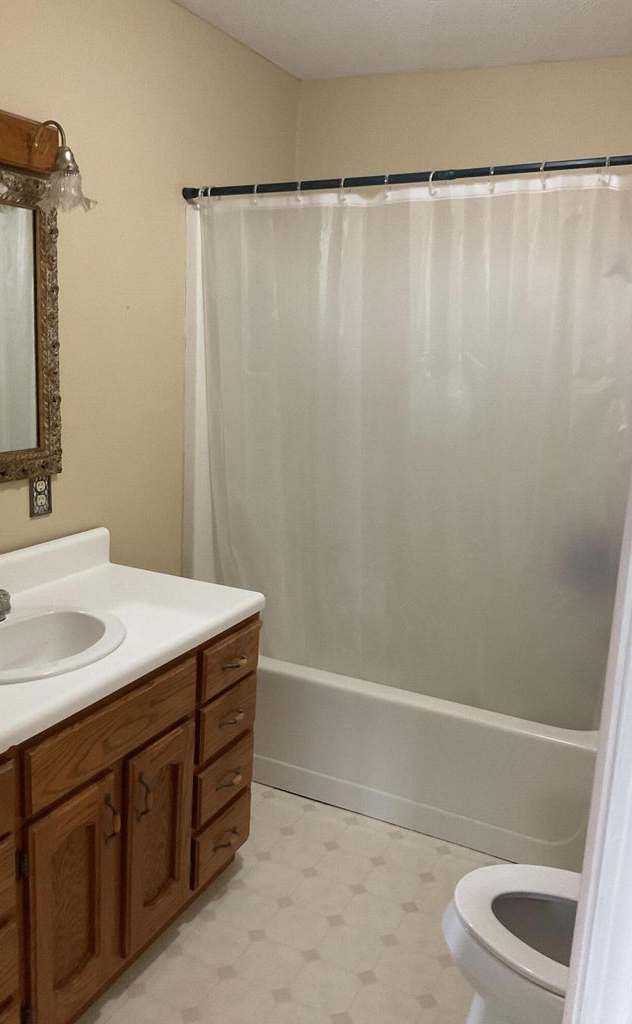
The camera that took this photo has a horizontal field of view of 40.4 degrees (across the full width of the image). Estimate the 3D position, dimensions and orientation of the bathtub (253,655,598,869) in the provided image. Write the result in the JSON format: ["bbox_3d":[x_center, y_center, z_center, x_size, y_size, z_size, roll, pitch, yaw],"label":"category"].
[{"bbox_3d":[0.360,0.722,3.039,1.520,0.420,0.745,8,13,25],"label":"bathtub"}]

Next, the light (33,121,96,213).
[{"bbox_3d":[-0.606,-0.825,2.038,0.176,0.196,0.145,8,13,25],"label":"light"}]

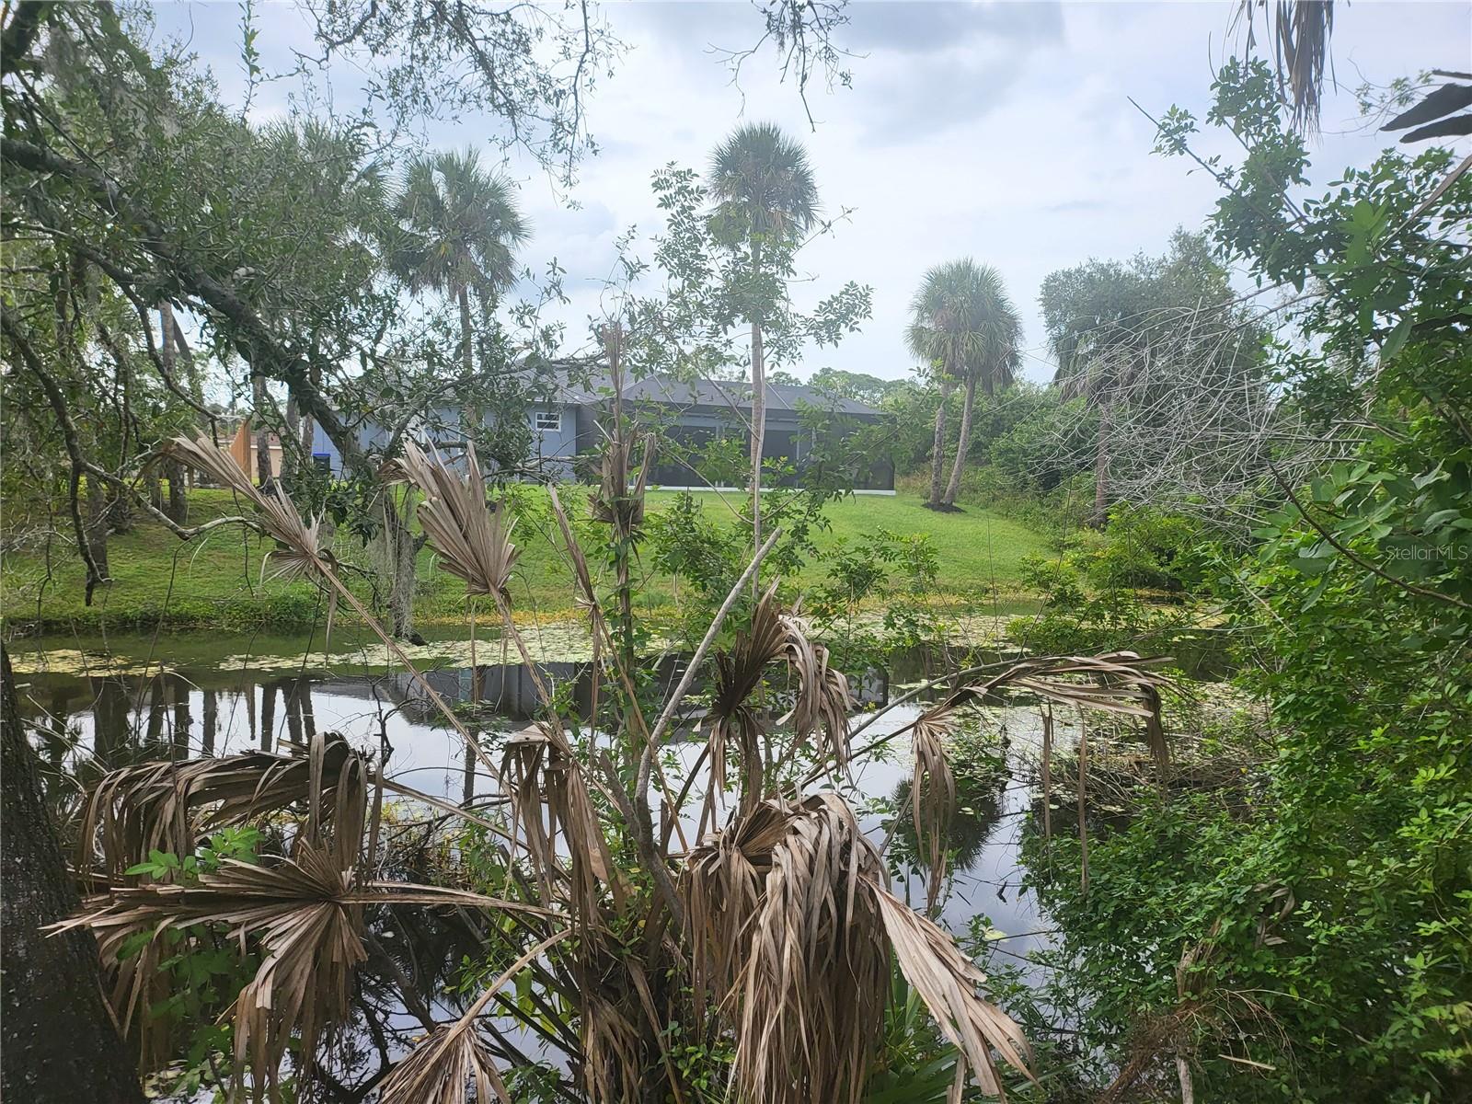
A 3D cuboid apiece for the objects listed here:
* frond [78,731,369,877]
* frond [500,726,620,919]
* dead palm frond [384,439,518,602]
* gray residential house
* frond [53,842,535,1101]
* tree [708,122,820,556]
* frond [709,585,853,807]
[{"bbox_3d":[-1.330,0.658,2.650,0.720,0.400,0.420,1,3,0],"label":"frond"},{"bbox_3d":[-0.472,0.730,2.750,0.340,0.530,0.300,1,3,0],"label":"frond"},{"bbox_3d":[-0.868,-0.096,3.100,0.410,0.510,0.340,1,3,0],"label":"dead palm frond"},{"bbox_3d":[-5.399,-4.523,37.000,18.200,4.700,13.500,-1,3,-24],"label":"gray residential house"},{"bbox_3d":[-1.083,1.030,2.500,1.100,0.600,0.520,1,3,0],"label":"frond"},{"bbox_3d":[0.781,-6.565,29.500,3.200,11.700,3.200,1,3,0],"label":"tree"},{"bbox_3d":[0.121,0.393,2.800,0.400,0.610,0.400,1,3,0],"label":"frond"}]

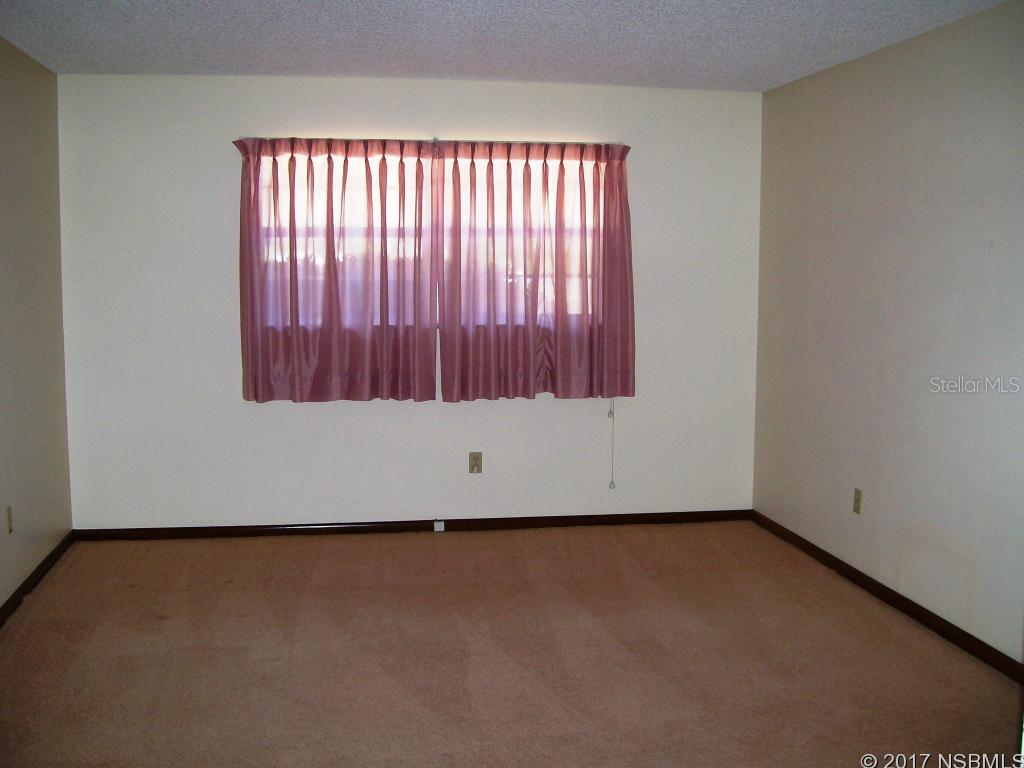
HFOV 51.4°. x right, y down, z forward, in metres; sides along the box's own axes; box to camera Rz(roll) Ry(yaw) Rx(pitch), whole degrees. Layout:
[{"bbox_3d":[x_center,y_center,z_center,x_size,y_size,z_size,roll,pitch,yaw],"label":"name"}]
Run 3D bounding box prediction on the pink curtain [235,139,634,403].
[{"bbox_3d":[-0.365,-0.592,5.663,2.108,1.373,0.128,-1,7,-9],"label":"pink curtain"}]

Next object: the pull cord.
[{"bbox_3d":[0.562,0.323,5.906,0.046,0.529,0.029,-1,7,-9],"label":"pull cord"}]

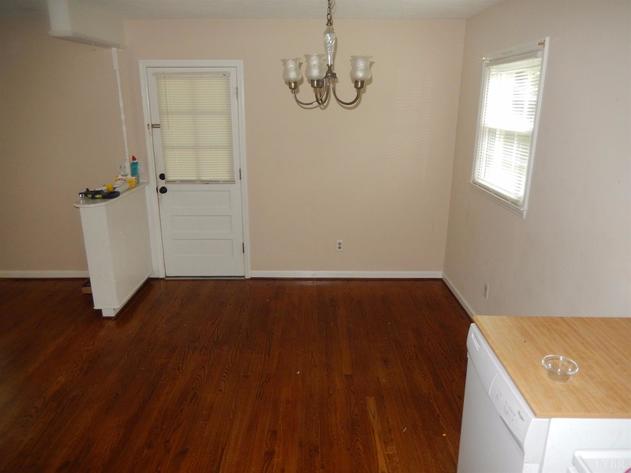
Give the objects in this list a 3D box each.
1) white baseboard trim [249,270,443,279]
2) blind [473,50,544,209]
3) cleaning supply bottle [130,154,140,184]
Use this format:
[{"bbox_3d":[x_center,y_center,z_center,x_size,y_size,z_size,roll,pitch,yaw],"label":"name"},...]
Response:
[{"bbox_3d":[0.323,0.395,4.649,1.983,0.085,0.016,0,16,0],"label":"white baseboard trim"},{"bbox_3d":[1.316,-0.758,3.194,0.050,0.910,0.930,0,16,0],"label":"blind"},{"bbox_3d":[-1.697,-0.621,4.282,0.075,0.283,0.063,0,16,0],"label":"cleaning supply bottle"}]

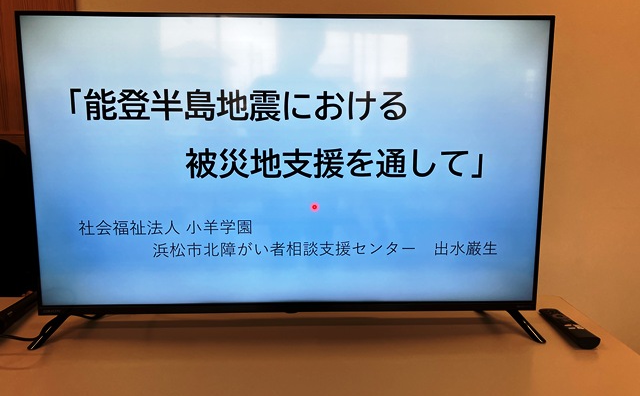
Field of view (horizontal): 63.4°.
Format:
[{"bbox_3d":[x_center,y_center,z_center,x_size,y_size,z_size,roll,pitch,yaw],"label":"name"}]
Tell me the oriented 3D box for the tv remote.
[{"bbox_3d":[0.493,0.258,1.034,0.043,0.021,0.163,0,8,-2],"label":"tv remote"}]

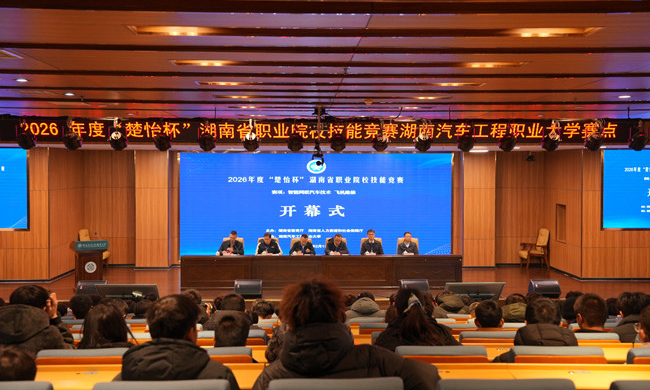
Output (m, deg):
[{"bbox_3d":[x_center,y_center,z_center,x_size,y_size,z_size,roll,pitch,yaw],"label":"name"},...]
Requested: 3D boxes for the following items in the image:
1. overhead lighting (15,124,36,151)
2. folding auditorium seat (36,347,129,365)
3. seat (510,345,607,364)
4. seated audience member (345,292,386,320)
[{"bbox_3d":[-5.808,-1.127,15.788,0.380,0.520,0.390,0,2,-2],"label":"overhead lighting"},{"bbox_3d":[-1.170,1.202,4.176,0.520,0.950,0.620,0,2,-1],"label":"folding auditorium seat"},{"bbox_3d":[1.101,1.152,4.105,0.500,0.900,0.550,0,2,-2],"label":"seat"},{"bbox_3d":[0.398,1.509,7.949,0.500,1.140,0.720,0,2,-2],"label":"seated audience member"}]

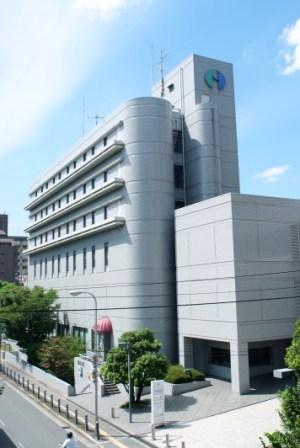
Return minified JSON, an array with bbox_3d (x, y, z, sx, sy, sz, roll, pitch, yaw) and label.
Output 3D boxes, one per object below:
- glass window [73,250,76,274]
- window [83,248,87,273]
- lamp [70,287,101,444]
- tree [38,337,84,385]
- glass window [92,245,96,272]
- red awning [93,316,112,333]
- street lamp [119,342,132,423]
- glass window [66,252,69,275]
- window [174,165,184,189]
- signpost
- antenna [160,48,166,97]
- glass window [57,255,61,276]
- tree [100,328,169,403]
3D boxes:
[{"bbox_3d":[-9.014,4.690,53.943,0.200,2.850,0.900,3,-9,-27],"label":"glass window"},{"bbox_3d":[-7.335,4.216,50.762,0.200,2.850,0.900,3,-9,-27],"label":"window"},{"bbox_3d":[-3.427,7.341,23.549,1.650,7.650,0.350,3,-9,-27],"label":"lamp"},{"bbox_3d":[-7.342,11.238,37.225,3.700,3.546,3.300,0,-9,-11],"label":"tree"},{"bbox_3d":[-6.006,3.767,48.287,0.150,2.900,0.900,3,-10,-28],"label":"glass window"},{"bbox_3d":[-4.950,9.862,44.240,1.150,1.600,3.600,3,-9,-27],"label":"red awning"},{"bbox_3d":[-1.347,8.878,25.066,0.750,4.349,0.300,3,-10,-28],"label":"street lamp"},{"bbox_3d":[-10.306,5.054,56.392,0.200,2.850,0.900,3,-9,-27],"label":"glass window"},{"bbox_3d":[2.964,-4.775,45.387,1.200,2.300,0.150,3,-10,-28],"label":"window"},{"bbox_3d":[0.429,9.753,24.421,0.658,2.353,0.226,3,-10,-28],"label":"signpost"},{"bbox_3d":[1.476,-16.509,48.866,0.600,5.606,0.500,-2,-9,2],"label":"antenna"},{"bbox_3d":[-12.083,5.609,59.756,0.200,2.850,0.900,3,-9,-27],"label":"glass window"},{"bbox_3d":[-0.998,9.375,29.709,4.300,4.732,4.000,-1,-9,-2],"label":"tree"}]

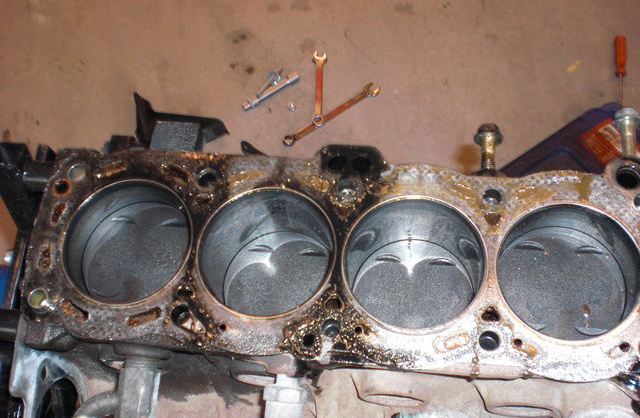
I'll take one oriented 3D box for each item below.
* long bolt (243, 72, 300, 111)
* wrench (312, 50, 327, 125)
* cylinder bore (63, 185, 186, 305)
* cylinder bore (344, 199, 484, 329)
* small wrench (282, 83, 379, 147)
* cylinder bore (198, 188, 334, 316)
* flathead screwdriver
[{"bbox_3d":[-0.074,-0.181,1.088,0.099,0.013,0.013,-31,67,-8],"label":"long bolt"},{"bbox_3d":[-0.002,-0.180,1.047,0.022,0.009,0.134,-1,65,5],"label":"wrench"},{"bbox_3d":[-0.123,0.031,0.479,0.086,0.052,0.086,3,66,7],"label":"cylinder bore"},{"bbox_3d":[0.062,0.047,0.467,0.086,0.078,0.086,3,66,7],"label":"cylinder bore"},{"bbox_3d":[0.016,-0.140,1.030,0.165,0.008,0.026,-34,67,-10],"label":"small wrench"},{"bbox_3d":[-0.030,0.042,0.479,0.086,0.078,0.086,3,66,7],"label":"cylinder bore"},{"bbox_3d":[0.432,-0.195,1.010,0.018,0.018,0.135,7,66,9],"label":"flathead screwdriver"}]

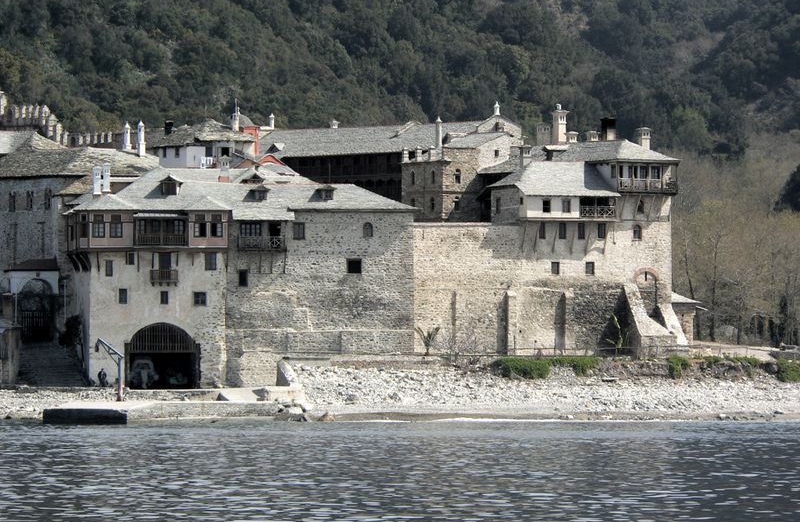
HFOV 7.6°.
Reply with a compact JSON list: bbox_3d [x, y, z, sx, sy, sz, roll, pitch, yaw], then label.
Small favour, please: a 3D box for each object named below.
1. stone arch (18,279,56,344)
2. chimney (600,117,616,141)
[{"bbox_3d":[-30.349,4.060,505.000,3.100,5.300,0.800,0,-1,-6],"label":"stone arch"},{"bbox_3d":[18.666,-11.772,540.000,1.020,2.200,1.000,0,-1,-33],"label":"chimney"}]

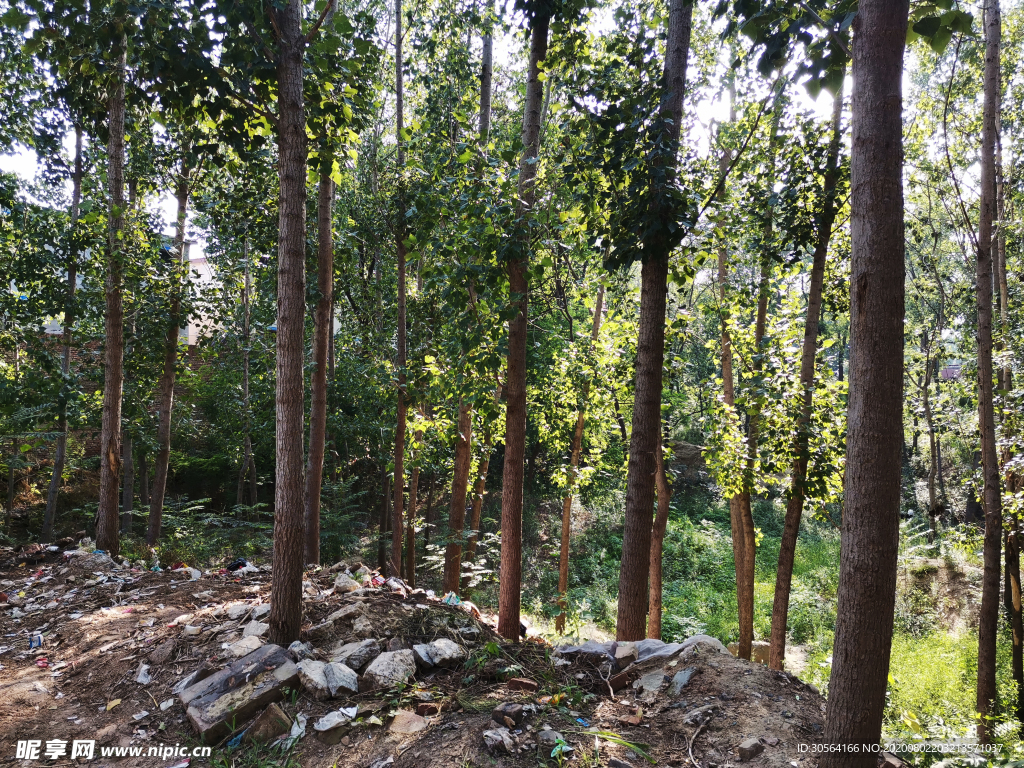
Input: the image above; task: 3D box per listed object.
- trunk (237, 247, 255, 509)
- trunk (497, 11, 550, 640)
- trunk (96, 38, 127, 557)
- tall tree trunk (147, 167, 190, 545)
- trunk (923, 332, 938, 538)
[{"bbox_3d":[-4.335,-0.098,12.500,0.163,4.275,0.130,1,0,0],"label":"trunk"},{"bbox_3d":[0.105,-0.464,6.100,0.198,5.003,0.174,3,0,0],"label":"trunk"},{"bbox_3d":[-3.867,-0.844,7.500,0.205,5.053,0.190,2,0,0],"label":"trunk"},{"bbox_3d":[-4.002,-0.328,9.000,0.158,4.453,0.146,5,0,0],"label":"tall tree trunk"},{"bbox_3d":[6.810,0.918,12.500,0.228,3.381,0.146,0,0,0],"label":"trunk"}]

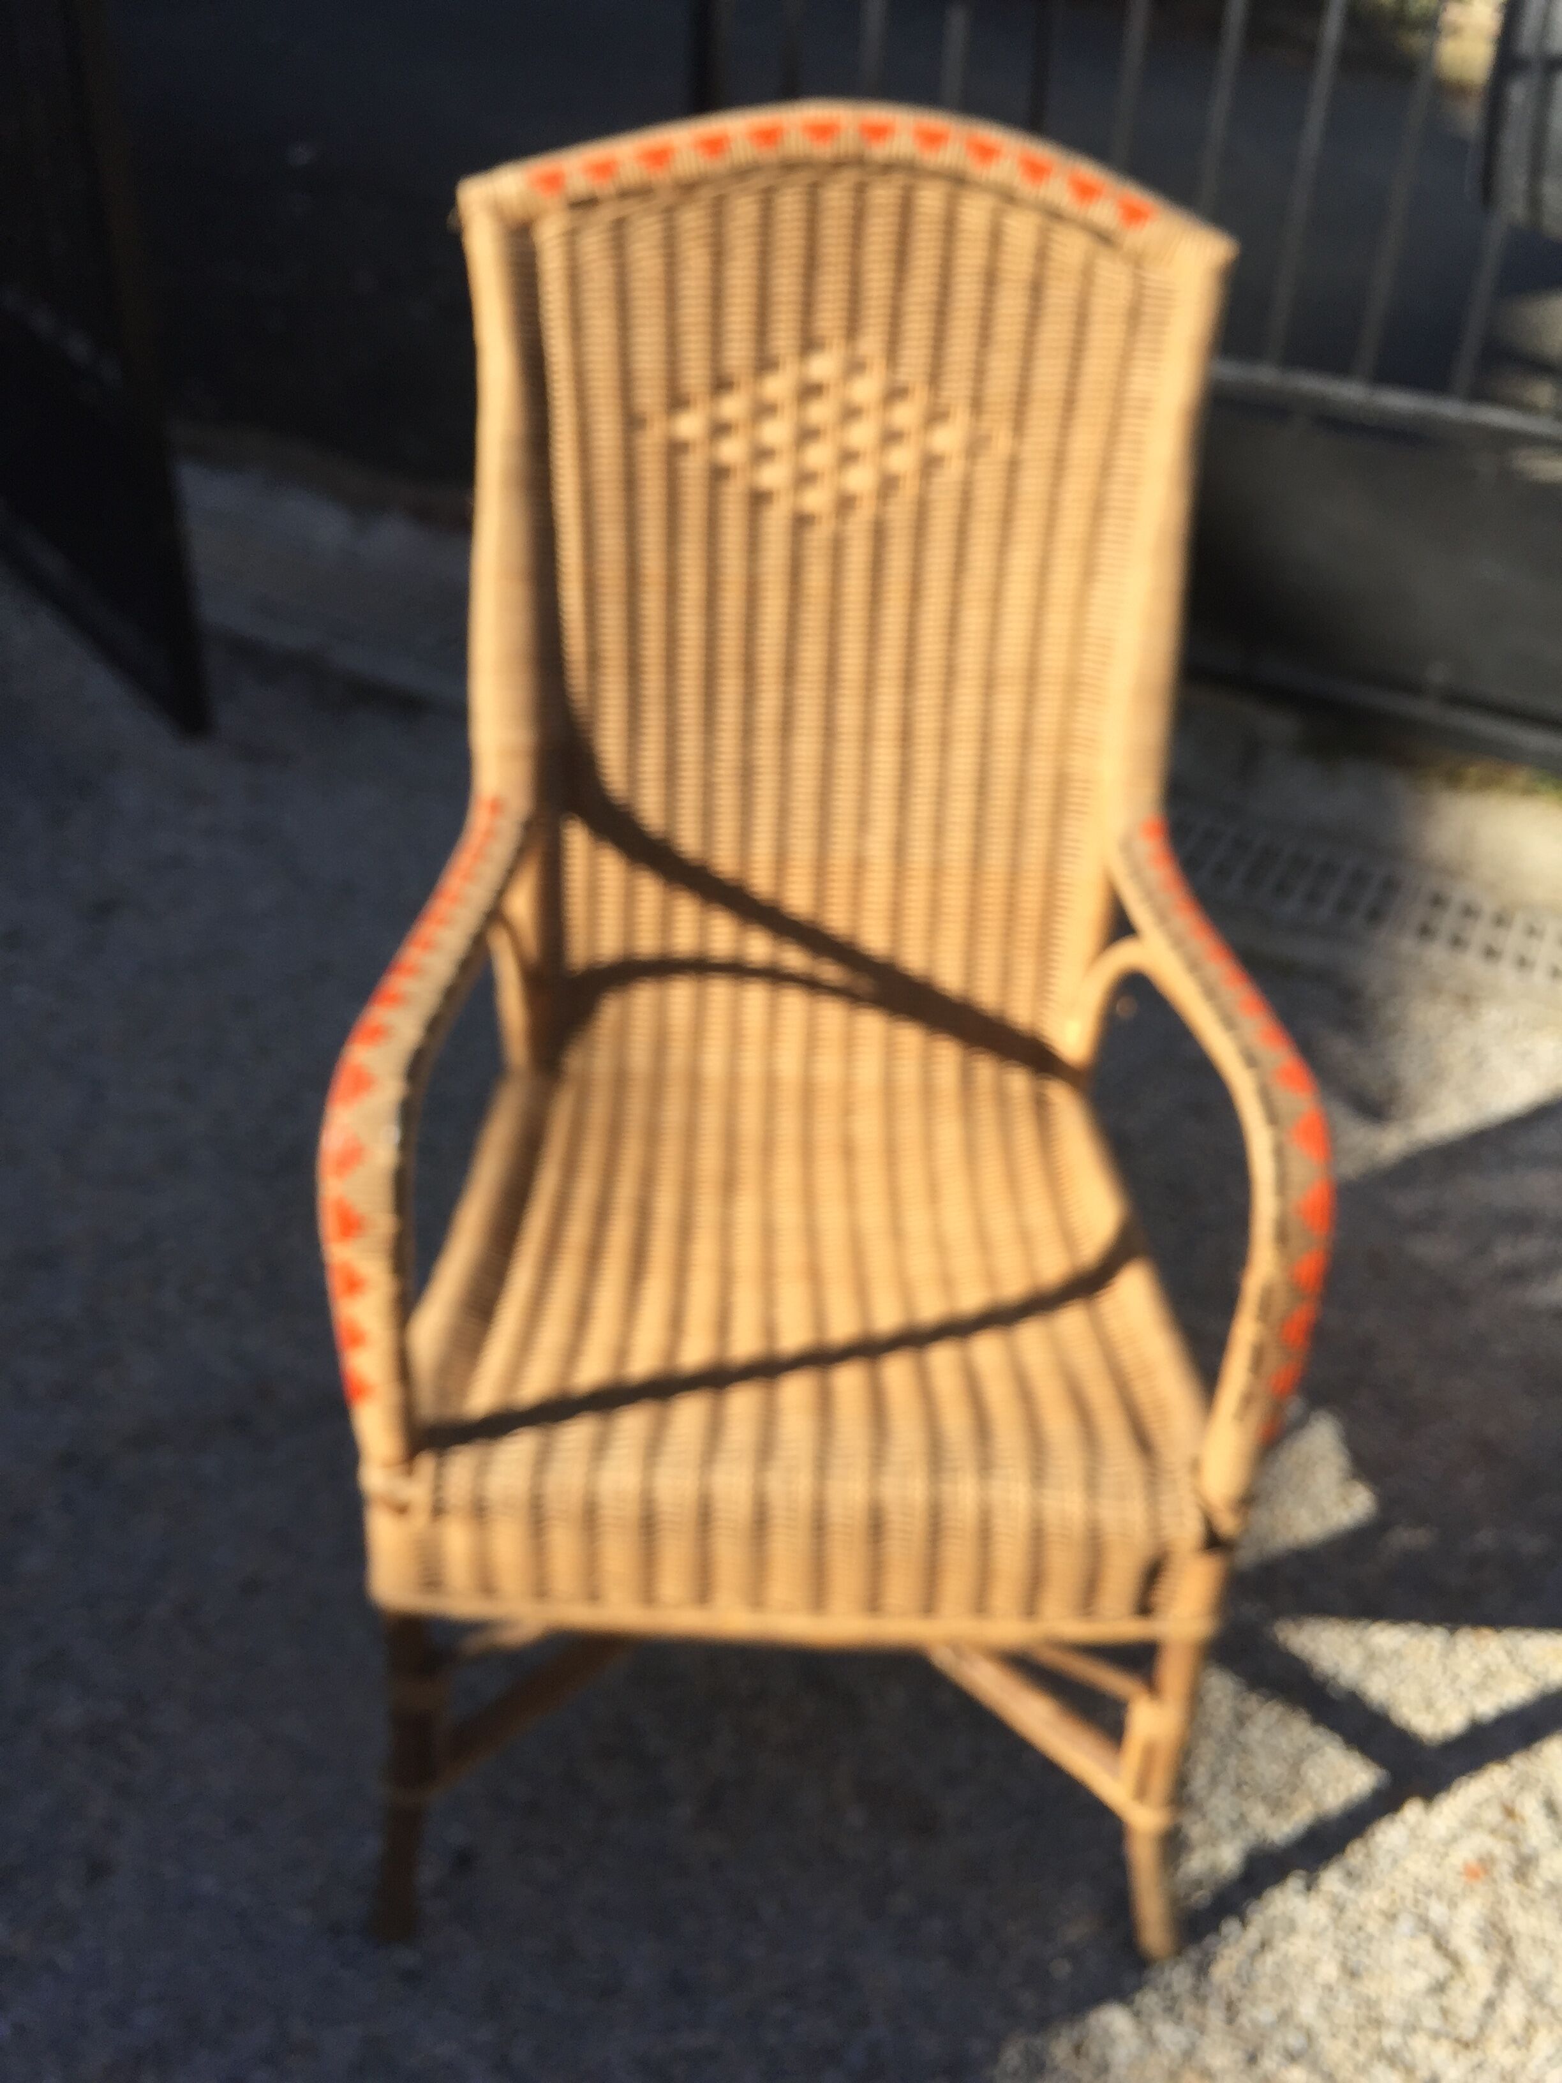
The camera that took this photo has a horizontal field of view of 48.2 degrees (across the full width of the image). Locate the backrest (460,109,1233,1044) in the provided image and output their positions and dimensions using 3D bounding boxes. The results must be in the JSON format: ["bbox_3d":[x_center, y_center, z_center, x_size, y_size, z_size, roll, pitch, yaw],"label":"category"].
[{"bbox_3d":[0.033,-0.294,1.223,0.490,0.635,0.110,2,20,0],"label":"backrest"}]

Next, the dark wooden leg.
[{"bbox_3d":[-0.233,0.461,1.085,0.041,0.310,0.040,7,32,-3],"label":"dark wooden leg"}]

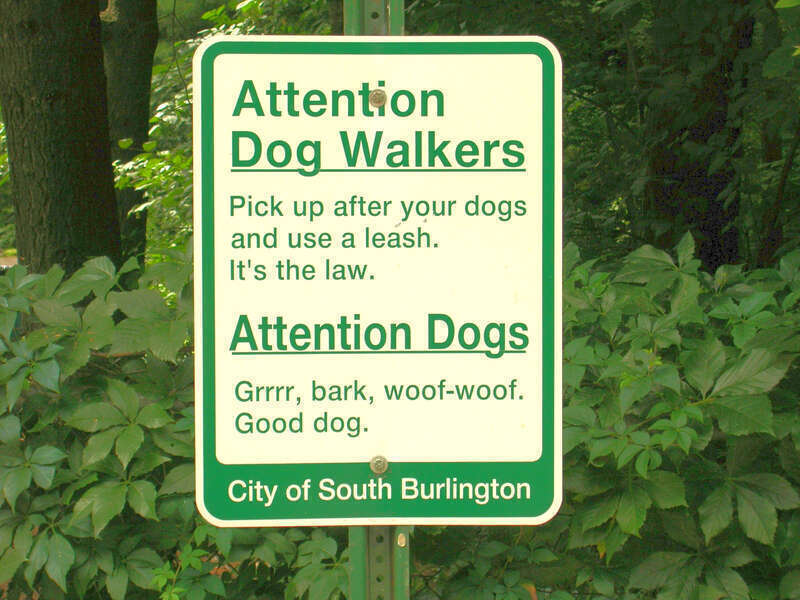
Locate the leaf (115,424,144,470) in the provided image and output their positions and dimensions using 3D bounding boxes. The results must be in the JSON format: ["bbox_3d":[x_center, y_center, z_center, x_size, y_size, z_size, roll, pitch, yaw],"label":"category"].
[{"bbox_3d":[-0.412,0.223,2.890,0.045,0.066,0.028,-1,2,-8],"label":"leaf"}]

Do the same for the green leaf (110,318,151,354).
[{"bbox_3d":[-0.421,0.057,2.960,0.061,0.055,0.035,-1,2,-8],"label":"green leaf"}]

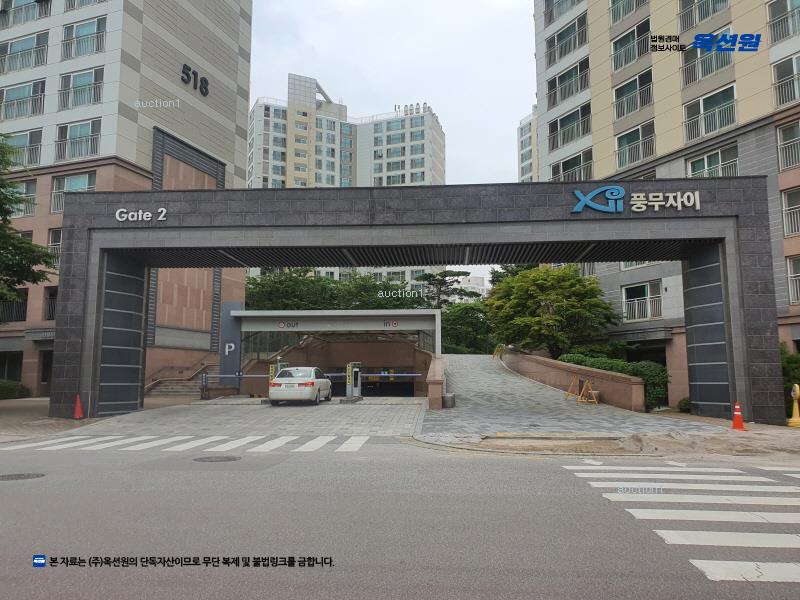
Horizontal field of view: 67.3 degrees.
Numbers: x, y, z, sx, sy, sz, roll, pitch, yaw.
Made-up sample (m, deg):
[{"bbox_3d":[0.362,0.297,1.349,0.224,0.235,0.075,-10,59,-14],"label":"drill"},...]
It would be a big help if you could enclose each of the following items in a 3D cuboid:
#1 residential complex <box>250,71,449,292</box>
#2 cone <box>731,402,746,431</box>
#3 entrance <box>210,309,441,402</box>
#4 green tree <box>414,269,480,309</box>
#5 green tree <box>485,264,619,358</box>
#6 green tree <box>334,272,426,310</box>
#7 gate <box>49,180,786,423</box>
[{"bbox_3d":[-11.292,-13.477,120.703,40.000,56.500,22.000,1,-7,-5],"label":"residential complex"},{"bbox_3d":[8.700,2.960,15.449,0.390,0.740,0.390,0,-7,0],"label":"cone"},{"bbox_3d":[-3.155,2.790,29.636,10.430,4.119,4.500,-1,-7,4],"label":"entrance"},{"bbox_3d":[3.513,0.644,44.280,4.883,6.019,4.600,0,-7,0],"label":"green tree"},{"bbox_3d":[7.625,0.651,30.164,6.745,4.754,6.200,0,-7,0],"label":"green tree"},{"bbox_3d":[-1.245,0.865,40.218,6.322,5.138,5.500,0,-7,0],"label":"green tree"},{"bbox_3d":[0.143,0.225,19.437,21.372,7.111,3.200,-1,-7,4],"label":"gate"}]

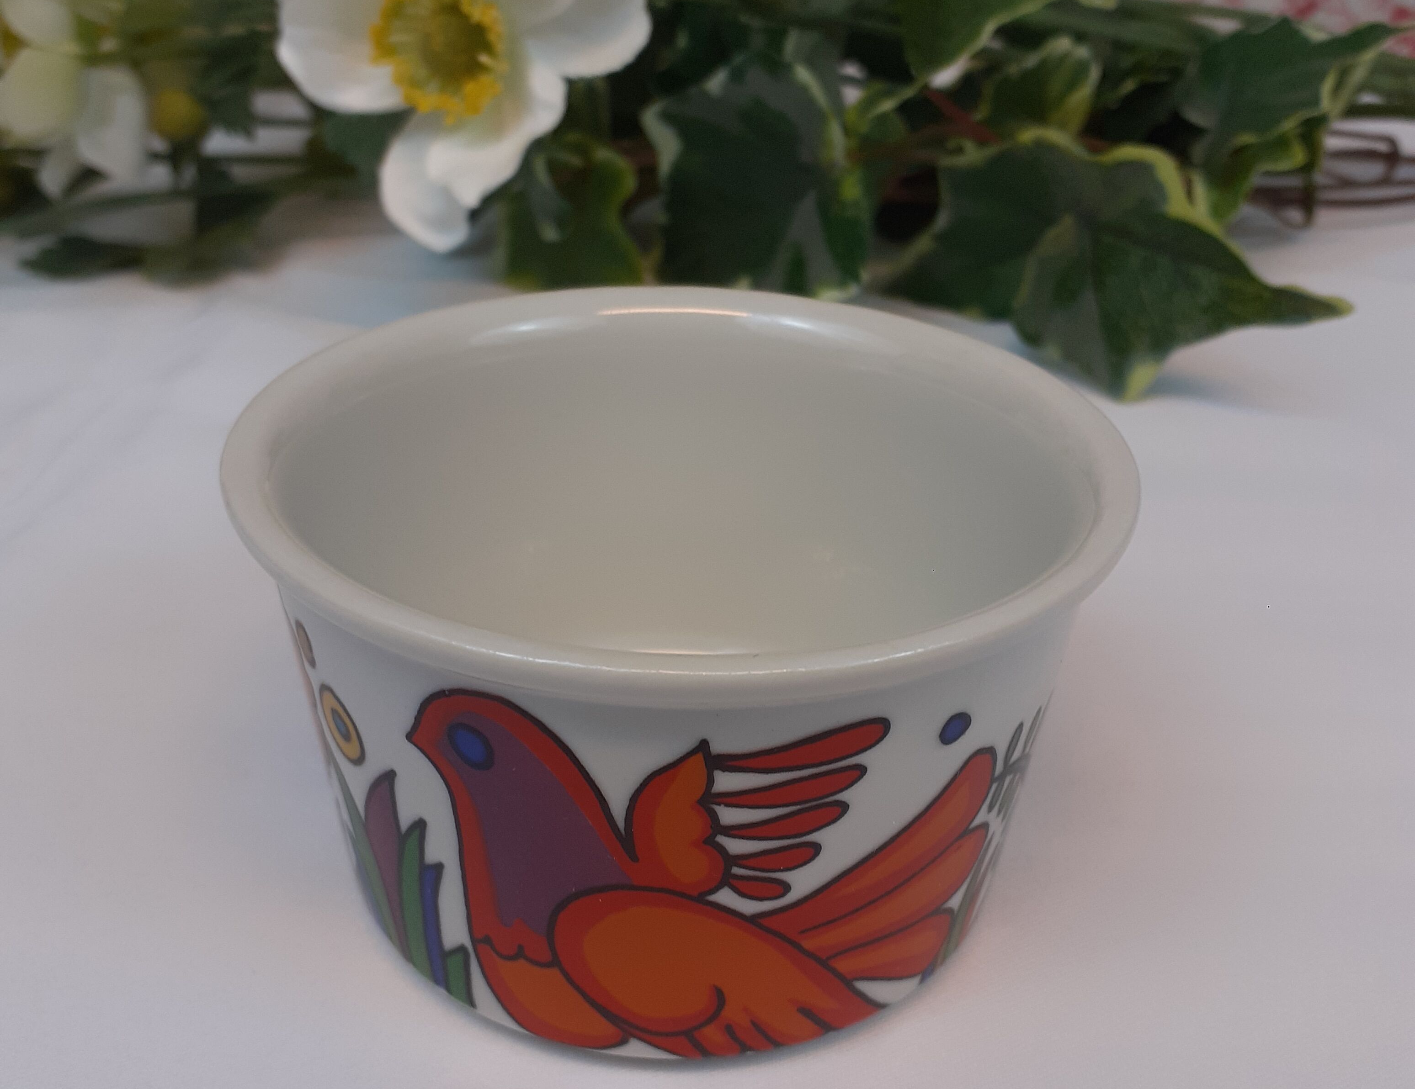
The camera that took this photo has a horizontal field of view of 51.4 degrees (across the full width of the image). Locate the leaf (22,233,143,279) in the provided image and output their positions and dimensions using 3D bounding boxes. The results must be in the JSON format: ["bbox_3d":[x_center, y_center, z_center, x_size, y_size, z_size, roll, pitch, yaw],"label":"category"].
[{"bbox_3d":[-0.147,-0.068,0.346,0.031,0.010,0.035,-9,30,-21],"label":"leaf"}]

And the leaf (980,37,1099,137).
[{"bbox_3d":[0.080,-0.109,0.355,0.030,0.028,0.014,1,-9,-6],"label":"leaf"}]

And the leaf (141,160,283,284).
[{"bbox_3d":[-0.123,-0.080,0.365,0.036,0.033,0.018,2,-11,0],"label":"leaf"}]

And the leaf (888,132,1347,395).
[{"bbox_3d":[0.086,-0.059,0.308,0.088,0.025,0.062,3,64,0],"label":"leaf"}]

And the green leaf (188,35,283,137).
[{"bbox_3d":[-0.122,-0.119,0.380,0.023,0.025,0.020,-6,29,-16],"label":"green leaf"}]

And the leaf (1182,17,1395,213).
[{"bbox_3d":[0.141,-0.105,0.360,0.053,0.047,0.025,1,-11,-5],"label":"leaf"}]

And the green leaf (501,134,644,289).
[{"bbox_3d":[-0.031,-0.074,0.335,0.033,0.038,0.015,2,-3,0],"label":"green leaf"}]

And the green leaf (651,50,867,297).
[{"bbox_3d":[0.011,-0.084,0.336,0.051,0.054,0.028,3,27,1],"label":"green leaf"}]

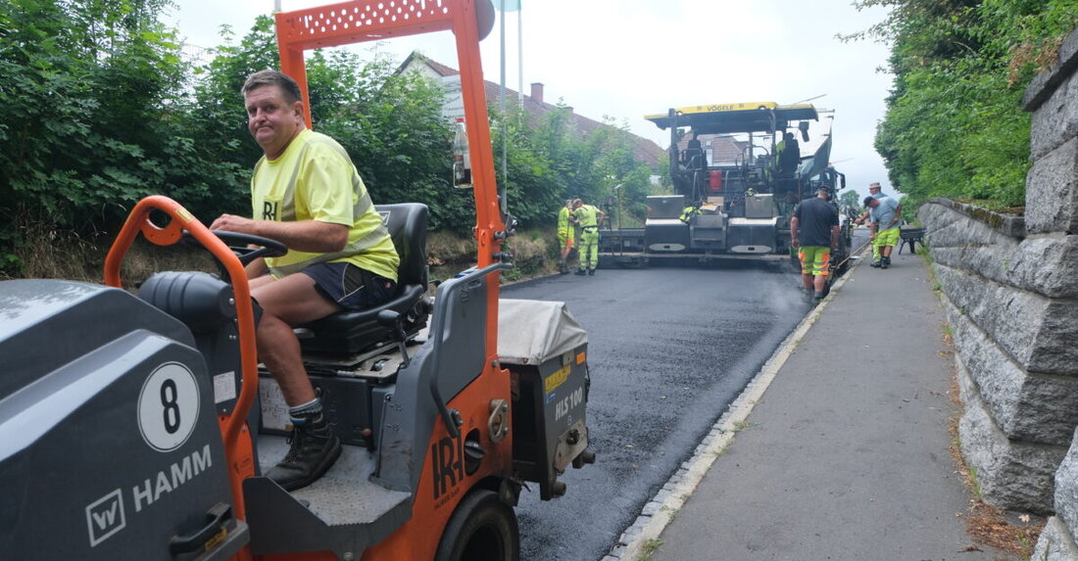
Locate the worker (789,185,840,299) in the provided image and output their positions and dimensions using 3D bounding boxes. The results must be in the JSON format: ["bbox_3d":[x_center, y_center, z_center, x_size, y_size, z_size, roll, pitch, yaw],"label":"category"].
[{"bbox_3d":[4.108,-0.555,10.700,0.680,1.725,0.420,0,2,21],"label":"worker"}]

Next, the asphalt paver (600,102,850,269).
[{"bbox_3d":[4.588,-2.383,19.035,4.500,3.900,6.300,2,5,24],"label":"asphalt paver"}]

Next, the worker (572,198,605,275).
[{"bbox_3d":[1.109,-0.988,16.100,0.620,1.687,0.480,-2,3,-34],"label":"worker"}]

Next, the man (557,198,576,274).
[{"bbox_3d":[0.641,-1.000,16.200,0.500,1.687,0.500,-2,3,-25],"label":"man"}]

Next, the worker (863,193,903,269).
[{"bbox_3d":[7.123,-1.016,14.900,0.700,1.521,0.570,-1,2,-15],"label":"worker"}]

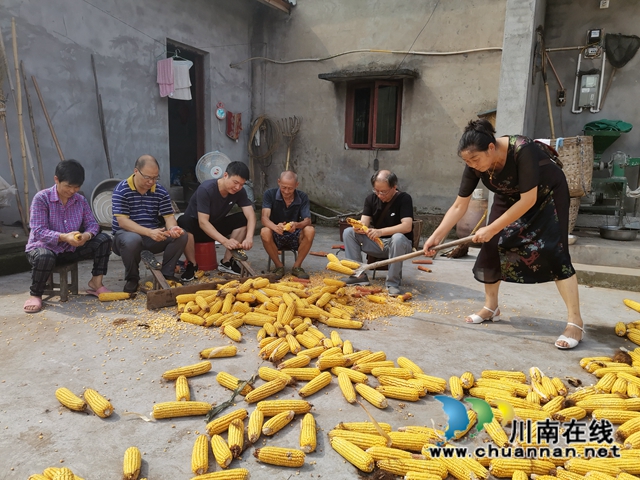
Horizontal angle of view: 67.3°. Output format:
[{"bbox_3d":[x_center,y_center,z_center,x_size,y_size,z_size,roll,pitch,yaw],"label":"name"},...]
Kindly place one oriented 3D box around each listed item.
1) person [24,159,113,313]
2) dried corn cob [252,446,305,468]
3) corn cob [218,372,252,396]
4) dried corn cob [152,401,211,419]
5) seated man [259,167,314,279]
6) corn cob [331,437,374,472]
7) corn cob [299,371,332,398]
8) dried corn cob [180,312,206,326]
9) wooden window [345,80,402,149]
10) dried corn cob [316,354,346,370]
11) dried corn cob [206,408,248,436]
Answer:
[{"bbox_3d":[-1.832,-0.079,3.511,0.600,0.970,0.680,-5,11,-35],"label":"person"},{"bbox_3d":[-0.133,0.712,1.589,0.172,0.054,0.054,3,11,7],"label":"dried corn cob"},{"bbox_3d":[-0.378,0.638,2.131,0.219,0.058,0.058,10,13,40],"label":"corn cob"},{"bbox_3d":[-0.546,0.671,1.897,0.236,0.064,0.064,0,10,-8],"label":"dried corn cob"},{"bbox_3d":[-0.293,-0.175,4.488,0.510,0.930,0.660,1,9,-5],"label":"seated man"},{"bbox_3d":[0.106,0.716,1.605,0.052,0.052,0.172,-9,14,-43],"label":"corn cob"},{"bbox_3d":[-0.013,0.639,2.121,0.055,0.055,0.218,9,13,34],"label":"corn cob"},{"bbox_3d":[-0.774,0.488,2.936,0.215,0.056,0.056,8,12,35],"label":"dried corn cob"},{"bbox_3d":[0.745,-1.741,6.702,0.811,0.930,0.100,5,11,21],"label":"wooden window"},{"bbox_3d":[0.059,0.604,2.367,0.166,0.063,0.063,-1,10,-15],"label":"dried corn cob"},{"bbox_3d":[-0.348,0.689,1.823,0.048,0.048,0.191,11,14,39],"label":"dried corn cob"}]

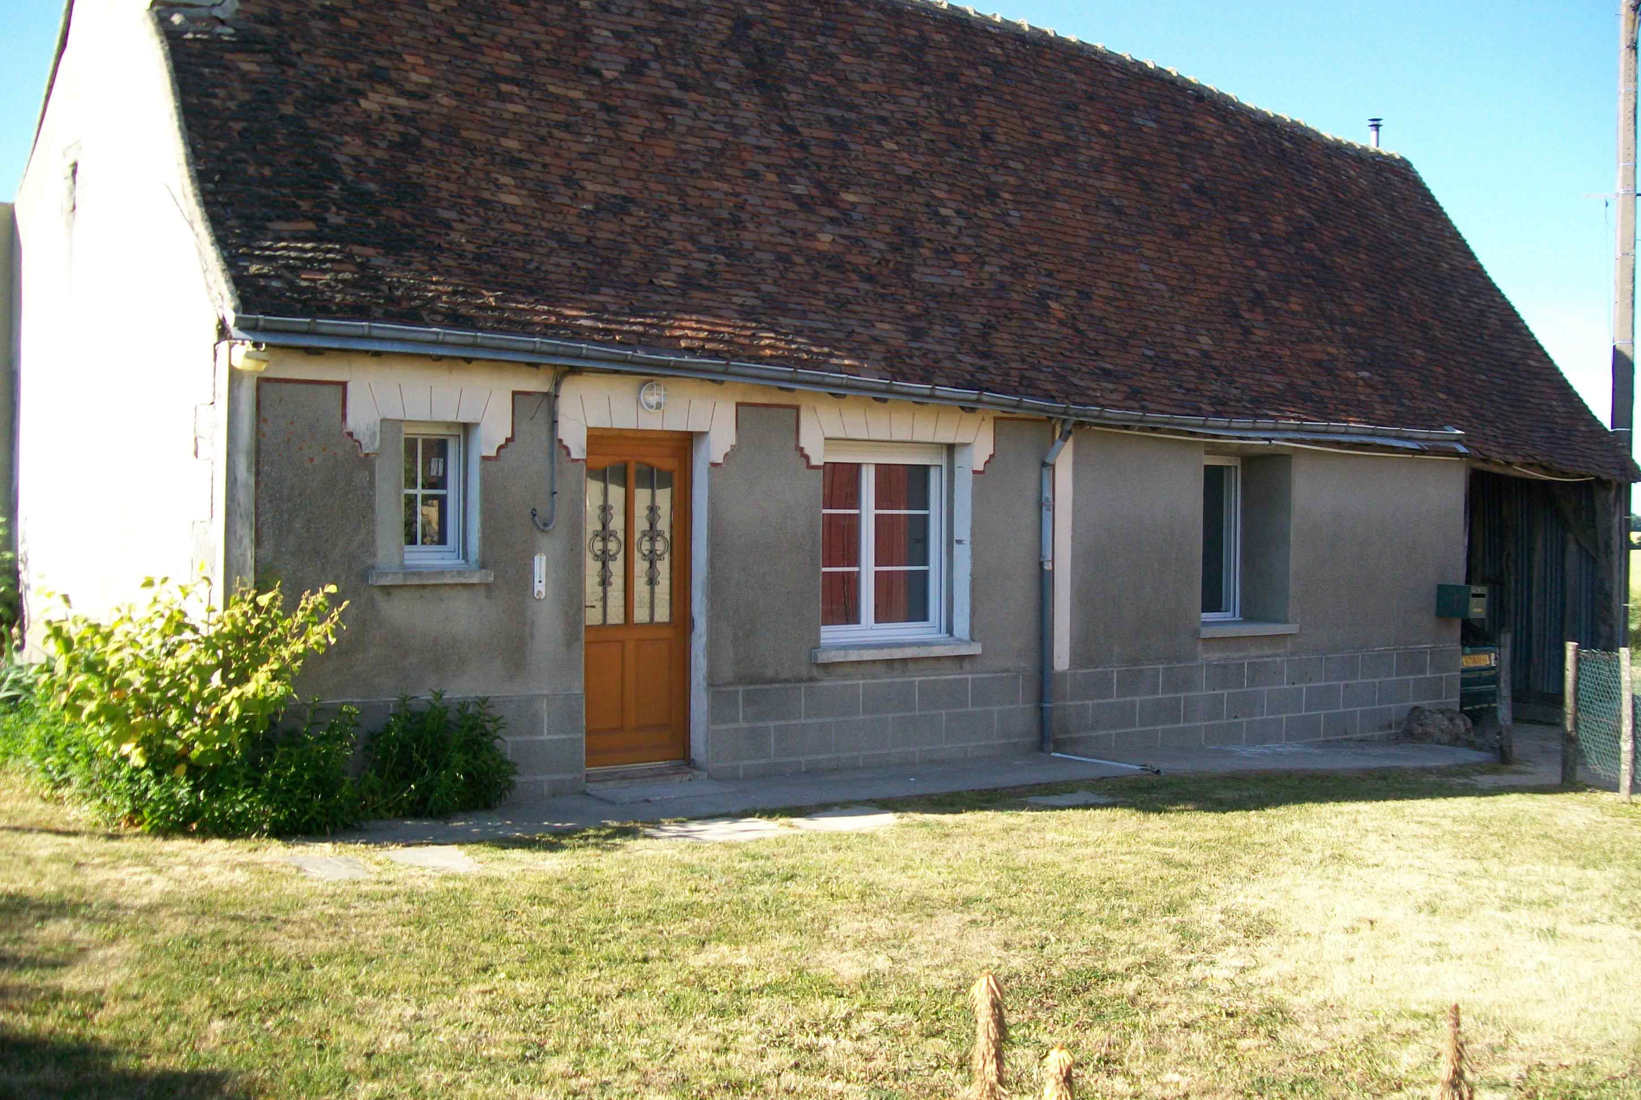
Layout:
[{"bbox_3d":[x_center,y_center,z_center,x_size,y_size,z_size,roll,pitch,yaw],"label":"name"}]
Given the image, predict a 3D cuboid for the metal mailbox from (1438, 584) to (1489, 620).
[{"bbox_3d":[5.874,0.478,14.750,0.255,0.299,0.340,0,1,-33],"label":"metal mailbox"}]

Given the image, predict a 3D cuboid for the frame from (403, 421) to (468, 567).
[{"bbox_3d":[-2.424,-0.345,9.820,0.550,0.862,0.090,0,1,-33],"label":"frame"}]

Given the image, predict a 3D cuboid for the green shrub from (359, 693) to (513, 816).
[{"bbox_3d":[-2.217,1.164,9.337,0.840,0.641,0.580,0,1,-33],"label":"green shrub"}]

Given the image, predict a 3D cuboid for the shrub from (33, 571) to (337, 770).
[{"bbox_3d":[-3.359,0.767,8.626,1.440,1.213,1.200,0,1,-33],"label":"shrub"}]

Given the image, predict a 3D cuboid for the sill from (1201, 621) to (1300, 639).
[{"bbox_3d":[3.434,0.669,13.633,1.180,0.077,0.550,0,1,-33],"label":"sill"}]

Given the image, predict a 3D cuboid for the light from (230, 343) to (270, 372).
[{"bbox_3d":[-3.133,-1.056,8.851,0.190,0.150,0.170,0,1,-33],"label":"light"}]

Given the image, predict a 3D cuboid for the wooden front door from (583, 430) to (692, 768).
[{"bbox_3d":[-1.250,0.322,10.601,0.890,2.197,0.080,0,1,-33],"label":"wooden front door"}]

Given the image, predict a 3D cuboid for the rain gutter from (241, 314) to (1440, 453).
[{"bbox_3d":[1.326,-1.069,11.719,10.793,0.368,0.280,0,1,-33],"label":"rain gutter"}]

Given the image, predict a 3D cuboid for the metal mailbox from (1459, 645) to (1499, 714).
[{"bbox_3d":[6.590,1.293,16.103,0.460,0.640,0.320,0,1,-33],"label":"metal mailbox"}]

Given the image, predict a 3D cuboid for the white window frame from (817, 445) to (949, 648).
[{"bbox_3d":[0.381,-0.064,11.656,1.355,1.425,0.100,0,1,-33],"label":"white window frame"}]

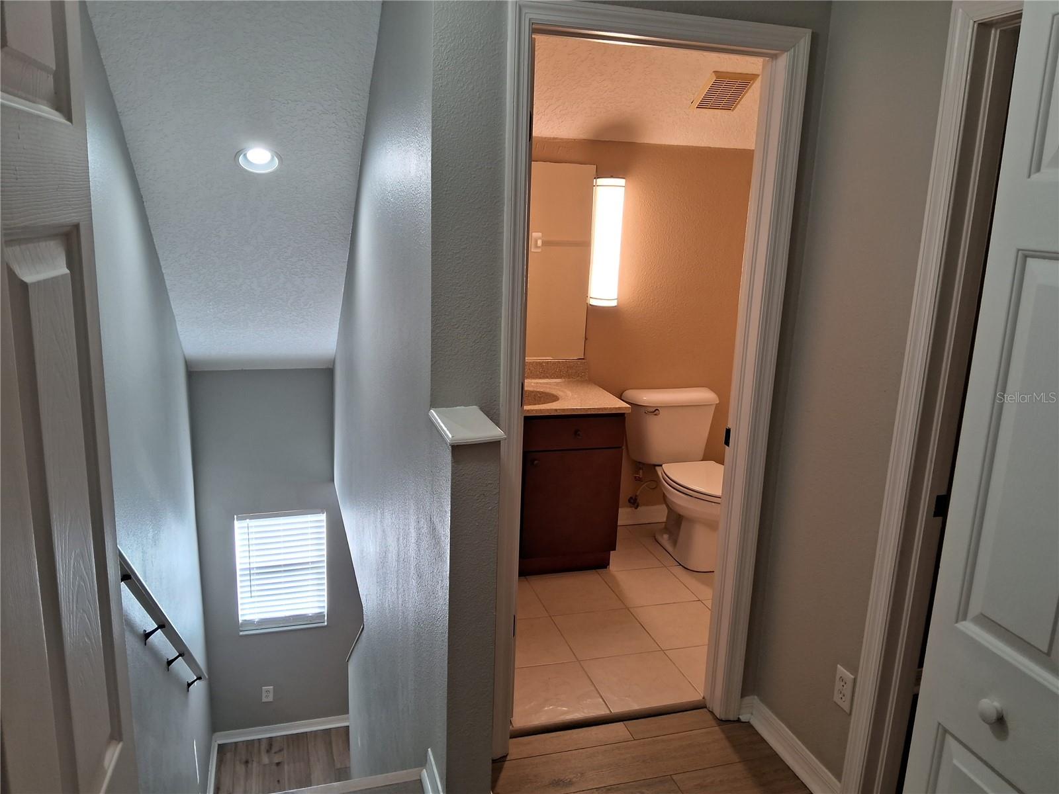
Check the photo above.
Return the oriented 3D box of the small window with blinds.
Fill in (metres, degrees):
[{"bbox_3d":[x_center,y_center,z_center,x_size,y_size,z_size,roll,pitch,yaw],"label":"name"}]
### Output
[{"bbox_3d":[-1.731,1.217,5.583,0.595,0.880,0.090,-2,13,-17],"label":"small window with blinds"}]

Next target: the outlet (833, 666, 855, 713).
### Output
[{"bbox_3d":[0.865,0.805,2.186,0.010,0.115,0.071,-2,13,-17],"label":"outlet"}]

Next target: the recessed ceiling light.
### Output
[{"bbox_3d":[-1.113,-0.984,3.267,0.185,0.050,0.185,-2,-21,-17],"label":"recessed ceiling light"}]

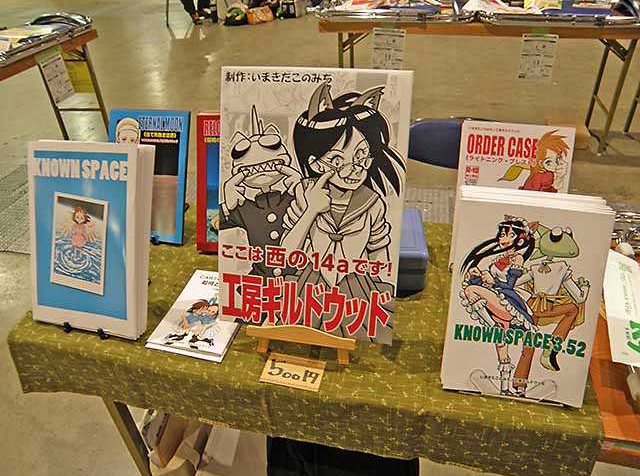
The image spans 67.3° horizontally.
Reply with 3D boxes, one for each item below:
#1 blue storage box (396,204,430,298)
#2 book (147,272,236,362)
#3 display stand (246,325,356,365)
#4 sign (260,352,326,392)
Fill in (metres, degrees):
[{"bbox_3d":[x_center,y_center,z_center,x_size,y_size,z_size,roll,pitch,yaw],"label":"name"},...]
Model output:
[{"bbox_3d":[0.092,0.018,0.891,0.211,0.087,0.156,1,34,7],"label":"blue storage box"},{"bbox_3d":[-0.191,0.126,0.825,0.132,0.011,0.188,5,35,13],"label":"book"},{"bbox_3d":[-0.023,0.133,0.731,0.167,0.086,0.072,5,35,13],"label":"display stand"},{"bbox_3d":[-0.038,0.197,0.712,0.088,0.003,0.054,6,35,13],"label":"sign"}]

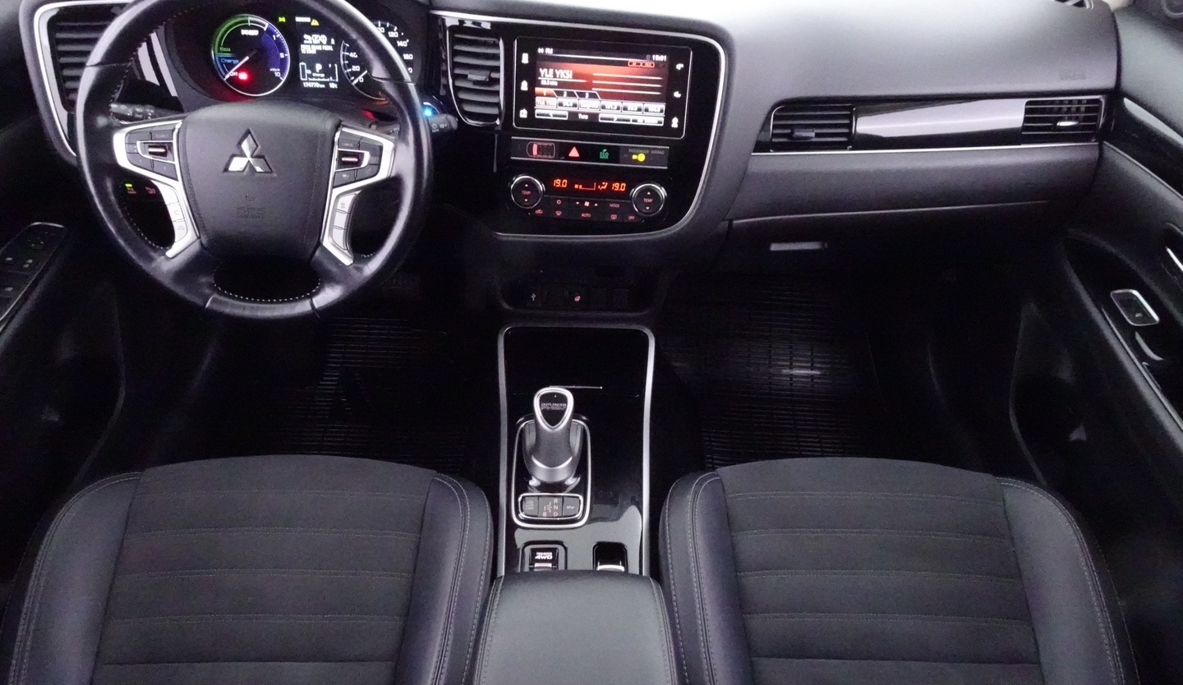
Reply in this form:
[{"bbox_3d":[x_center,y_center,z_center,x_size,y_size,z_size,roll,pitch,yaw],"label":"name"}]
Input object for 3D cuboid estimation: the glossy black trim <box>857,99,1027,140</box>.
[{"bbox_3d":[0.458,-0.300,1.088,0.227,0.048,0.030,-3,30,-8],"label":"glossy black trim"}]

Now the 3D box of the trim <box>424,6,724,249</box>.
[{"bbox_3d":[-0.016,-0.267,1.012,0.323,0.234,0.090,4,22,1],"label":"trim"}]

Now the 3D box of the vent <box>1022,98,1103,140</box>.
[{"bbox_3d":[0.625,-0.308,1.112,0.103,0.052,0.040,-4,30,-8],"label":"vent"}]

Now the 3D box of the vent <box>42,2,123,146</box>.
[{"bbox_3d":[-0.595,-0.330,1.009,0.086,0.164,0.050,-2,25,-6],"label":"vent"}]

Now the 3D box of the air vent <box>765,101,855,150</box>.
[{"bbox_3d":[0.279,-0.287,1.072,0.108,0.059,0.040,-3,30,-8],"label":"air vent"}]

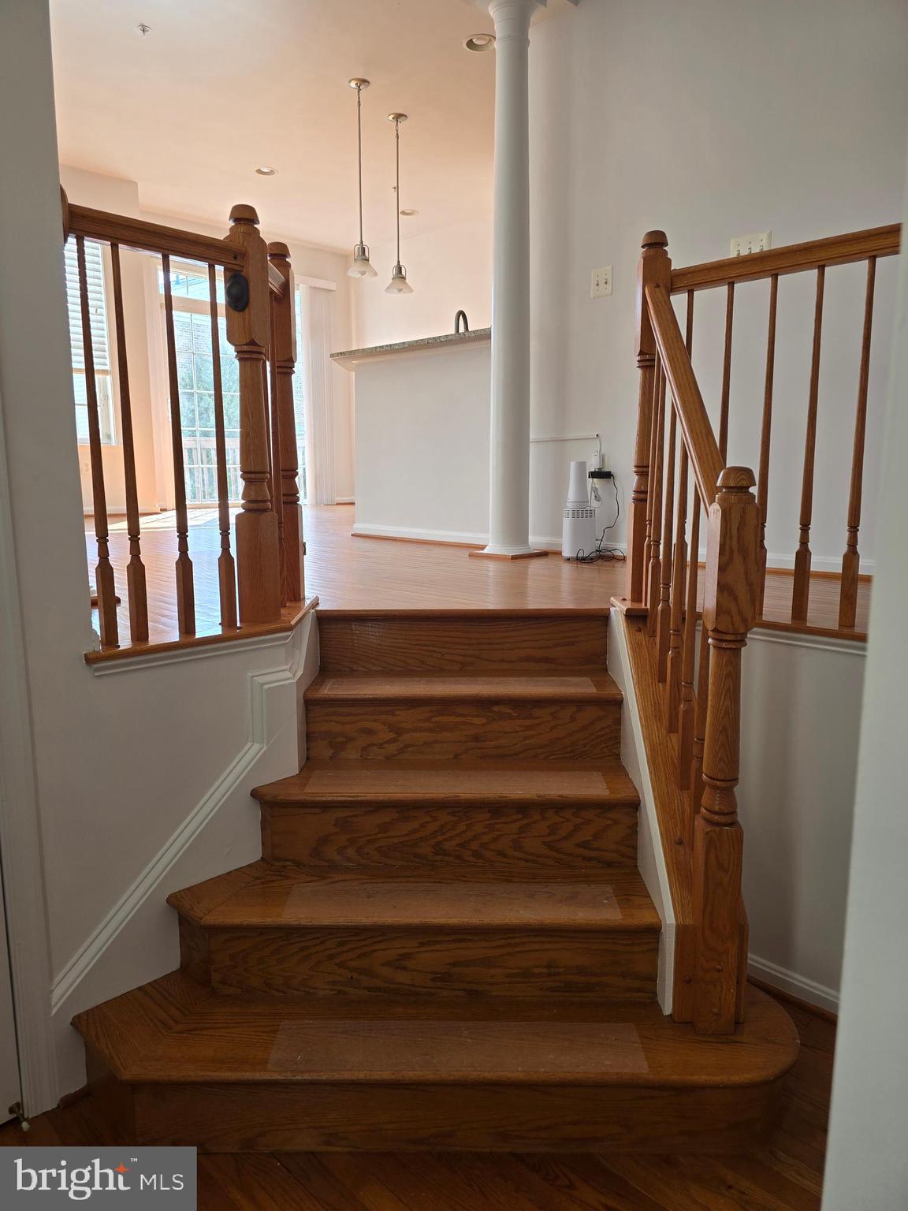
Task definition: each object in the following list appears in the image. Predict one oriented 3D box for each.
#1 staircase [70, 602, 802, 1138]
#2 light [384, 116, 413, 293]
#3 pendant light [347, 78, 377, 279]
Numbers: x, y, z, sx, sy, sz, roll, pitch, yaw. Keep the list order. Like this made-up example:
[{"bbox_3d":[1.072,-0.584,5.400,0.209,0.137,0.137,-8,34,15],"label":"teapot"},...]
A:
[{"bbox_3d":[-0.053,0.548,1.958,1.510,0.945,0.960,0,9,0],"label":"staircase"},{"bbox_3d":[-0.372,-2.701,5.426,0.198,1.117,0.198,0,9,0],"label":"light"},{"bbox_3d":[-0.572,-2.622,4.968,0.196,1.125,0.196,0,9,0],"label":"pendant light"}]

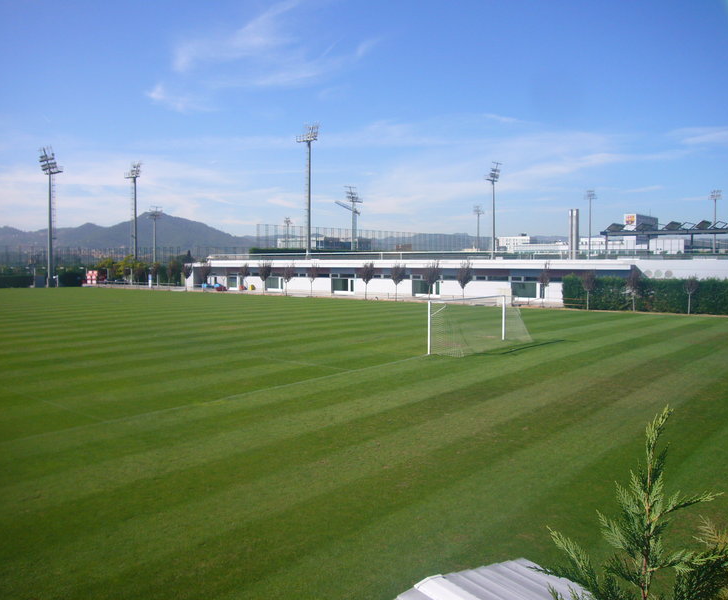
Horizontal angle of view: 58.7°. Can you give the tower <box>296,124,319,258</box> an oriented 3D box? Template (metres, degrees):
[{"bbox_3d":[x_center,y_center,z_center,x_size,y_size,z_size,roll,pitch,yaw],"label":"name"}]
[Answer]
[{"bbox_3d":[-10.370,-19.870,119.800,4.000,25.400,2.200,3,5,40],"label":"tower"}]

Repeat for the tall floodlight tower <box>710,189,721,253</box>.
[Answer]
[{"bbox_3d":[122.100,-26.190,224.790,4.000,25.200,2.200,3,5,40],"label":"tall floodlight tower"}]

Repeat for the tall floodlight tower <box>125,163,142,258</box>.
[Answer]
[{"bbox_3d":[-58.340,-22.260,163.790,4.000,25.300,2.200,3,5,40],"label":"tall floodlight tower"}]

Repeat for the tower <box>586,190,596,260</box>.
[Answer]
[{"bbox_3d":[78.680,-26.190,224.790,4.000,25.200,2.200,3,5,40],"label":"tower"}]

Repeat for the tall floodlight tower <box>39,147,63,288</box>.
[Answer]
[{"bbox_3d":[-56.100,-14.570,115.790,4.000,25.300,2.200,3,5,40],"label":"tall floodlight tower"}]

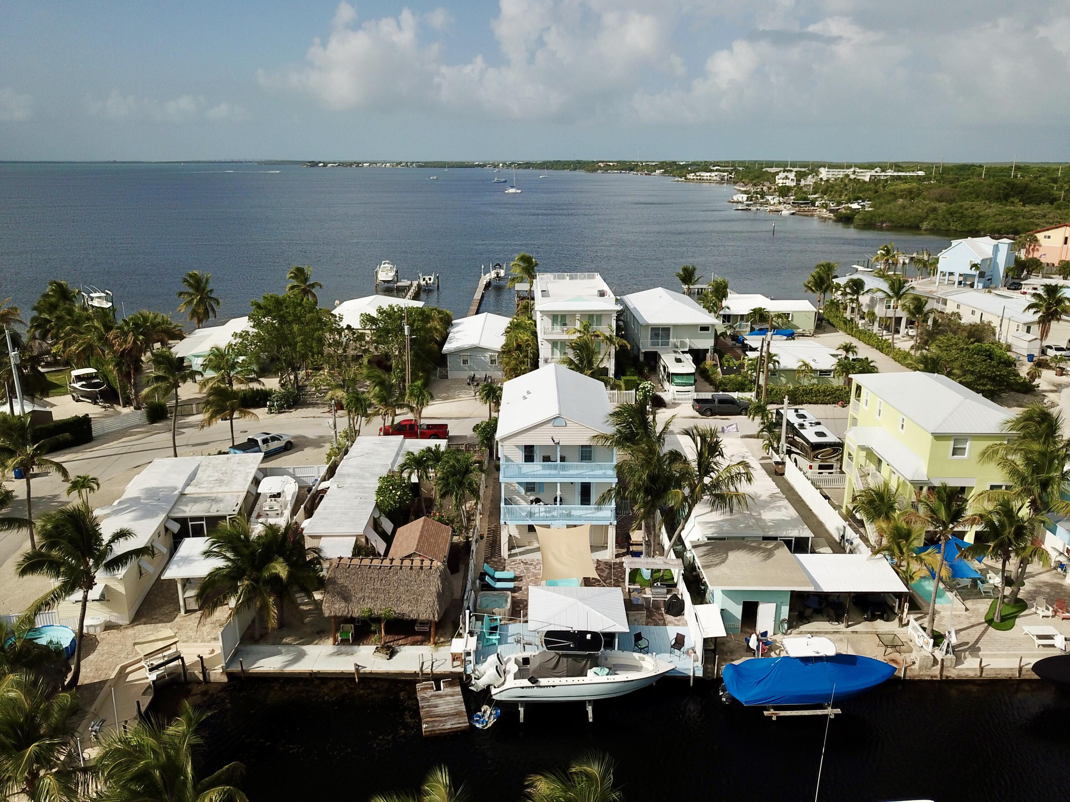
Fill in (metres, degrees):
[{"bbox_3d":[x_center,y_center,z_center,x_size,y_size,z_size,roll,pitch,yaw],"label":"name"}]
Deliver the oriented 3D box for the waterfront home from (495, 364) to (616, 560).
[{"bbox_3d":[1.500,3.638,57.804,7.900,10.100,13.600,0,17,0],"label":"waterfront home"}]

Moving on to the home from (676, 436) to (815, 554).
[{"bbox_3d":[13.792,6.947,58.242,6.419,3.200,18.355,0,17,0],"label":"home"}]

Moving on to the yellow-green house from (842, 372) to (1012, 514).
[{"bbox_3d":[26.700,3.639,55.792,8.800,9.800,13.600,0,17,0],"label":"yellow-green house"}]

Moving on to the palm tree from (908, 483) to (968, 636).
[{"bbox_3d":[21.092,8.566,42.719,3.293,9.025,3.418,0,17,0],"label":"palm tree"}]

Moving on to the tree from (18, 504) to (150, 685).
[{"bbox_3d":[-21.142,9.455,38.348,6.147,9.836,6.147,0,17,0],"label":"tree"}]

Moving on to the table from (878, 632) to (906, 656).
[{"bbox_3d":[19.050,13.121,43.114,1.050,0.710,1.050,0,17,0],"label":"table"}]

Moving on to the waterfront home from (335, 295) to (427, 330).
[{"bbox_3d":[-21.400,-9.477,106.386,11.600,7.200,19.000,0,17,-1],"label":"waterfront home"}]

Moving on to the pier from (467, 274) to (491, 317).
[{"bbox_3d":[-10.650,-19.432,150.243,1.600,1.300,50.000,0,17,-1],"label":"pier"}]

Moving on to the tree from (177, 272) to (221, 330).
[{"bbox_3d":[-47.482,-13.411,114.136,6.134,10.056,6.134,0,17,0],"label":"tree"}]

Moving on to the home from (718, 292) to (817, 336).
[{"bbox_3d":[33.600,-12.950,119.197,14.800,5.000,10.600,0,17,0],"label":"home"}]

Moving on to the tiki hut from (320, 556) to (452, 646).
[{"bbox_3d":[-7.700,10.345,43.082,6.300,4.250,5.100,0,17,1],"label":"tiki hut"}]

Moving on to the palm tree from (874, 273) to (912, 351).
[{"bbox_3d":[46.100,-11.280,104.039,5.000,10.500,5.000,0,17,0],"label":"palm tree"}]

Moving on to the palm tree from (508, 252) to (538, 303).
[{"bbox_3d":[-1.600,-15.879,119.496,4.700,11.900,4.700,0,17,0],"label":"palm tree"}]

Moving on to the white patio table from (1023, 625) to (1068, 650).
[{"bbox_3d":[26.600,12.418,42.242,1.700,0.760,1.450,0,17,0],"label":"white patio table"}]

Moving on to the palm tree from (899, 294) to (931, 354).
[{"bbox_3d":[48.200,-9.391,101.892,4.400,8.300,4.400,0,17,0],"label":"palm tree"}]

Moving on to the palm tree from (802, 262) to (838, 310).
[{"bbox_3d":[41.942,-15.177,118.847,5.158,10.729,5.158,0,17,0],"label":"palm tree"}]

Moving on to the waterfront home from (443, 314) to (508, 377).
[{"bbox_3d":[-6.600,-7.102,101.221,8.600,4.300,18.500,0,17,-1],"label":"waterfront home"}]

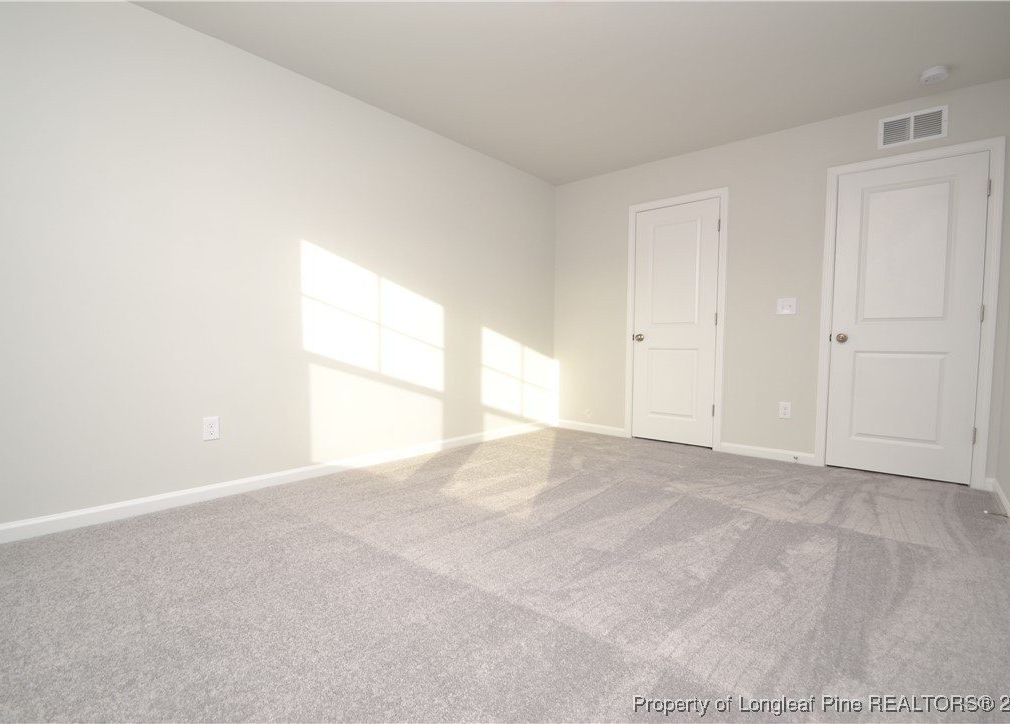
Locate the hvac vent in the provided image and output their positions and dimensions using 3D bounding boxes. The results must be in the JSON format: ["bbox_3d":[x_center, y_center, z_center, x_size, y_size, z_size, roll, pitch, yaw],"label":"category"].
[{"bbox_3d":[2.611,-1.502,2.902,0.338,0.196,0.016,3,3,38],"label":"hvac vent"}]

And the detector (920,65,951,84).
[{"bbox_3d":[2.456,-1.635,2.583,0.120,0.042,0.120,3,3,38],"label":"detector"}]

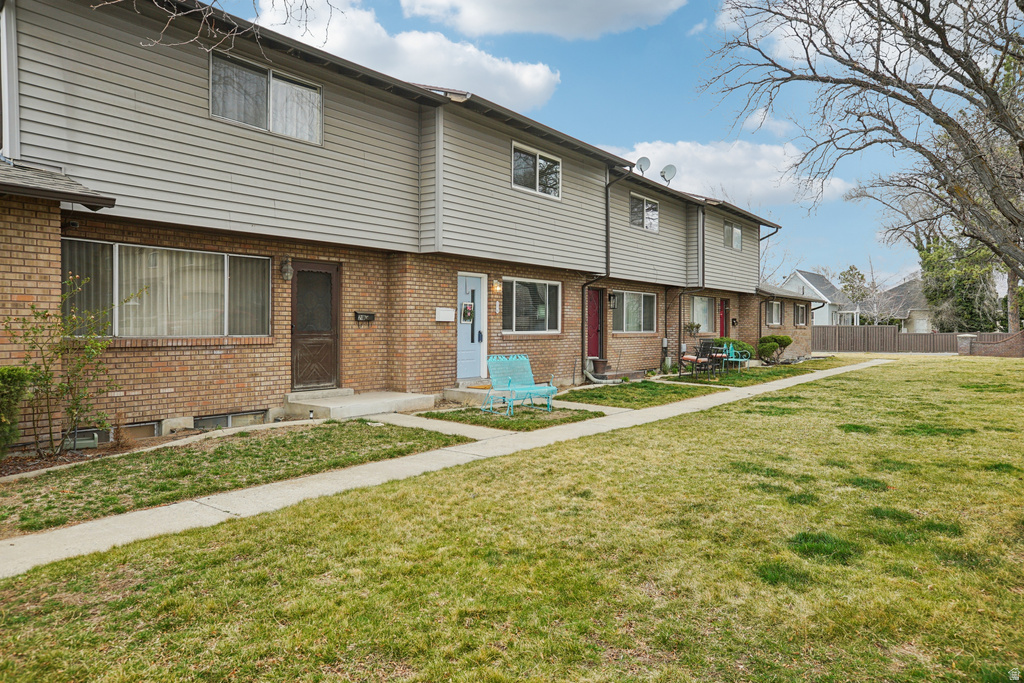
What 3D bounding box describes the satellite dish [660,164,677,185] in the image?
[{"bbox_3d":[4.819,-5.127,21.900,0.500,0.650,0.520,-1,2,-41],"label":"satellite dish"}]

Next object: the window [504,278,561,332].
[{"bbox_3d":[0.467,-0.762,15.859,0.120,1.200,2.440,1,2,36],"label":"window"}]

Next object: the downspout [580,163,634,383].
[{"bbox_3d":[2.220,-1.562,16.645,1.336,5.009,0.140,1,1,36],"label":"downspout"}]

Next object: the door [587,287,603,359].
[{"bbox_3d":[2.156,-0.395,18.907,0.070,1.953,0.901,1,1,36],"label":"door"}]

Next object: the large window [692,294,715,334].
[{"bbox_3d":[6.372,-0.891,23.869,0.100,1.174,2.226,1,1,36],"label":"large window"}]

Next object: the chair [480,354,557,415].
[{"bbox_3d":[0.096,0.684,11.433,0.931,0.880,0.870,-1,1,-34],"label":"chair"}]

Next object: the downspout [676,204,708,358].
[{"bbox_3d":[5.613,-1.748,22.312,0.720,5.050,0.360,1,2,36],"label":"downspout"}]

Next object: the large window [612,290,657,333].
[{"bbox_3d":[3.635,-0.854,20.984,0.120,1.200,3.020,1,2,36],"label":"large window"}]

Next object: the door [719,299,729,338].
[{"bbox_3d":[7.687,-0.495,25.981,0.100,2.050,0.950,1,2,36],"label":"door"}]

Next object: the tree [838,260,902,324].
[{"bbox_3d":[30.236,-3.173,60.078,5.200,7.322,5.400,1,2,36],"label":"tree"}]

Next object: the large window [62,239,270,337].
[{"bbox_3d":[-4.531,-0.641,9.524,0.100,1.184,2.955,1,1,36],"label":"large window"}]

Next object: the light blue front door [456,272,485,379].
[{"bbox_3d":[-0.839,-0.282,13.882,0.070,1.994,0.911,1,1,36],"label":"light blue front door"}]

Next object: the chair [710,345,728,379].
[{"bbox_3d":[5.661,0.498,19.937,0.587,0.951,0.607,-1,2,-42],"label":"chair"}]

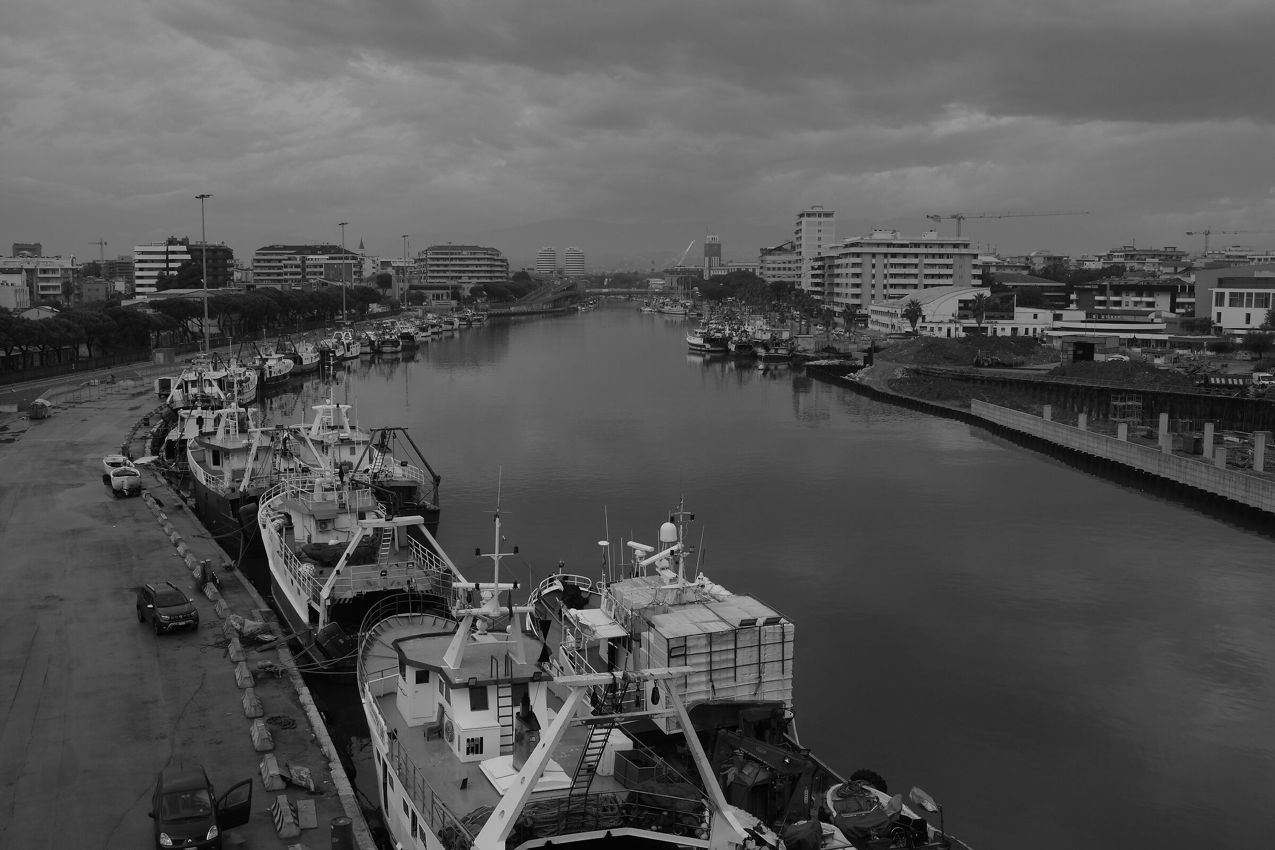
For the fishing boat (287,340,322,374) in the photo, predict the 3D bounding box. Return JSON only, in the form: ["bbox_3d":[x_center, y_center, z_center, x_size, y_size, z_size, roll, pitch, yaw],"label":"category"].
[{"bbox_3d":[-59.150,-12.190,219.090,4.700,5.580,14.500,1,7,6],"label":"fishing boat"}]

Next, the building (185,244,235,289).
[{"bbox_3d":[-166.600,-56.750,483.690,16.500,26.000,12.000,0,7,0],"label":"building"}]

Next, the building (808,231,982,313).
[{"bbox_3d":[87.170,-50.530,426.930,39.620,30.410,84.000,1,7,1],"label":"building"}]

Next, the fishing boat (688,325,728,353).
[{"bbox_3d":[16.109,-19.539,277.775,9.600,6.400,3.400,3,8,25],"label":"fishing boat"}]

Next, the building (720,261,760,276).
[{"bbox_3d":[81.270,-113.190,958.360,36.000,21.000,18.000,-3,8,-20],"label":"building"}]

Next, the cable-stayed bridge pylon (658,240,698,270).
[{"bbox_3d":[65.314,-273.592,2031.770,62.000,57.000,12.000,0,7,0],"label":"cable-stayed bridge pylon"}]

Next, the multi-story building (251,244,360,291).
[{"bbox_3d":[-153.290,-69.640,576.980,46.470,27.880,20.000,1,7,2],"label":"multi-story building"}]

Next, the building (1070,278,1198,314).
[{"bbox_3d":[150.798,-37.586,376.634,34.500,14.700,15.000,3,8,24],"label":"building"}]

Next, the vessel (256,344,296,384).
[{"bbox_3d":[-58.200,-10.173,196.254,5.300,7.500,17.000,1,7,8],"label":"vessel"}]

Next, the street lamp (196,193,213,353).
[{"bbox_3d":[-85.531,-29.754,244.878,3.200,30.800,2.800,-2,7,-17],"label":"street lamp"}]

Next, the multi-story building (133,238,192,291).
[{"bbox_3d":[-181.030,-56.640,474.640,20.000,28.000,13.000,0,7,0],"label":"multi-story building"}]

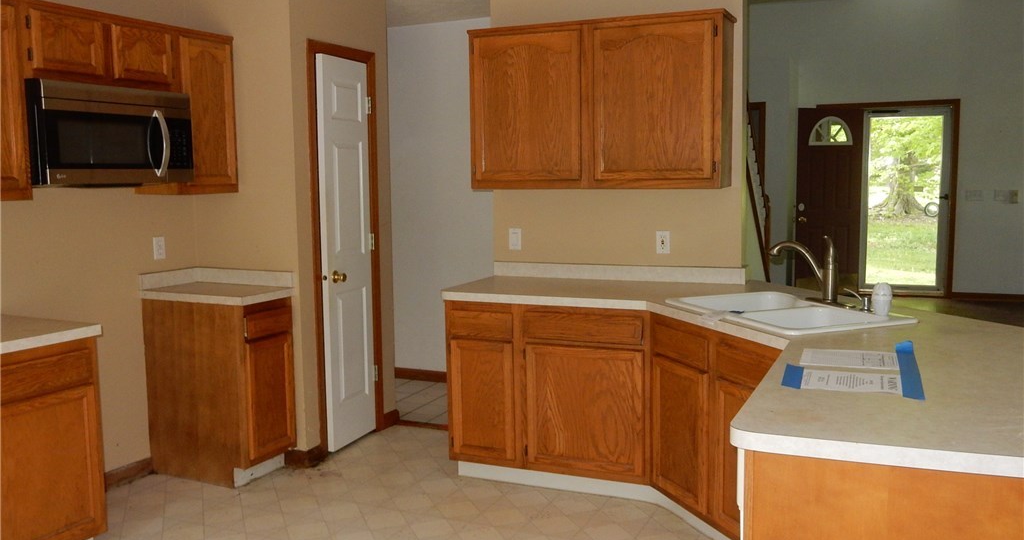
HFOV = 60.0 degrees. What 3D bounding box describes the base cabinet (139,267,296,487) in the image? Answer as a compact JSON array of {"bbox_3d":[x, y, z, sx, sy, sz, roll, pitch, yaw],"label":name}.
[{"bbox_3d":[-1.424,0.504,4.359,0.615,0.984,0.385,2,7,24],"label":"base cabinet"}]

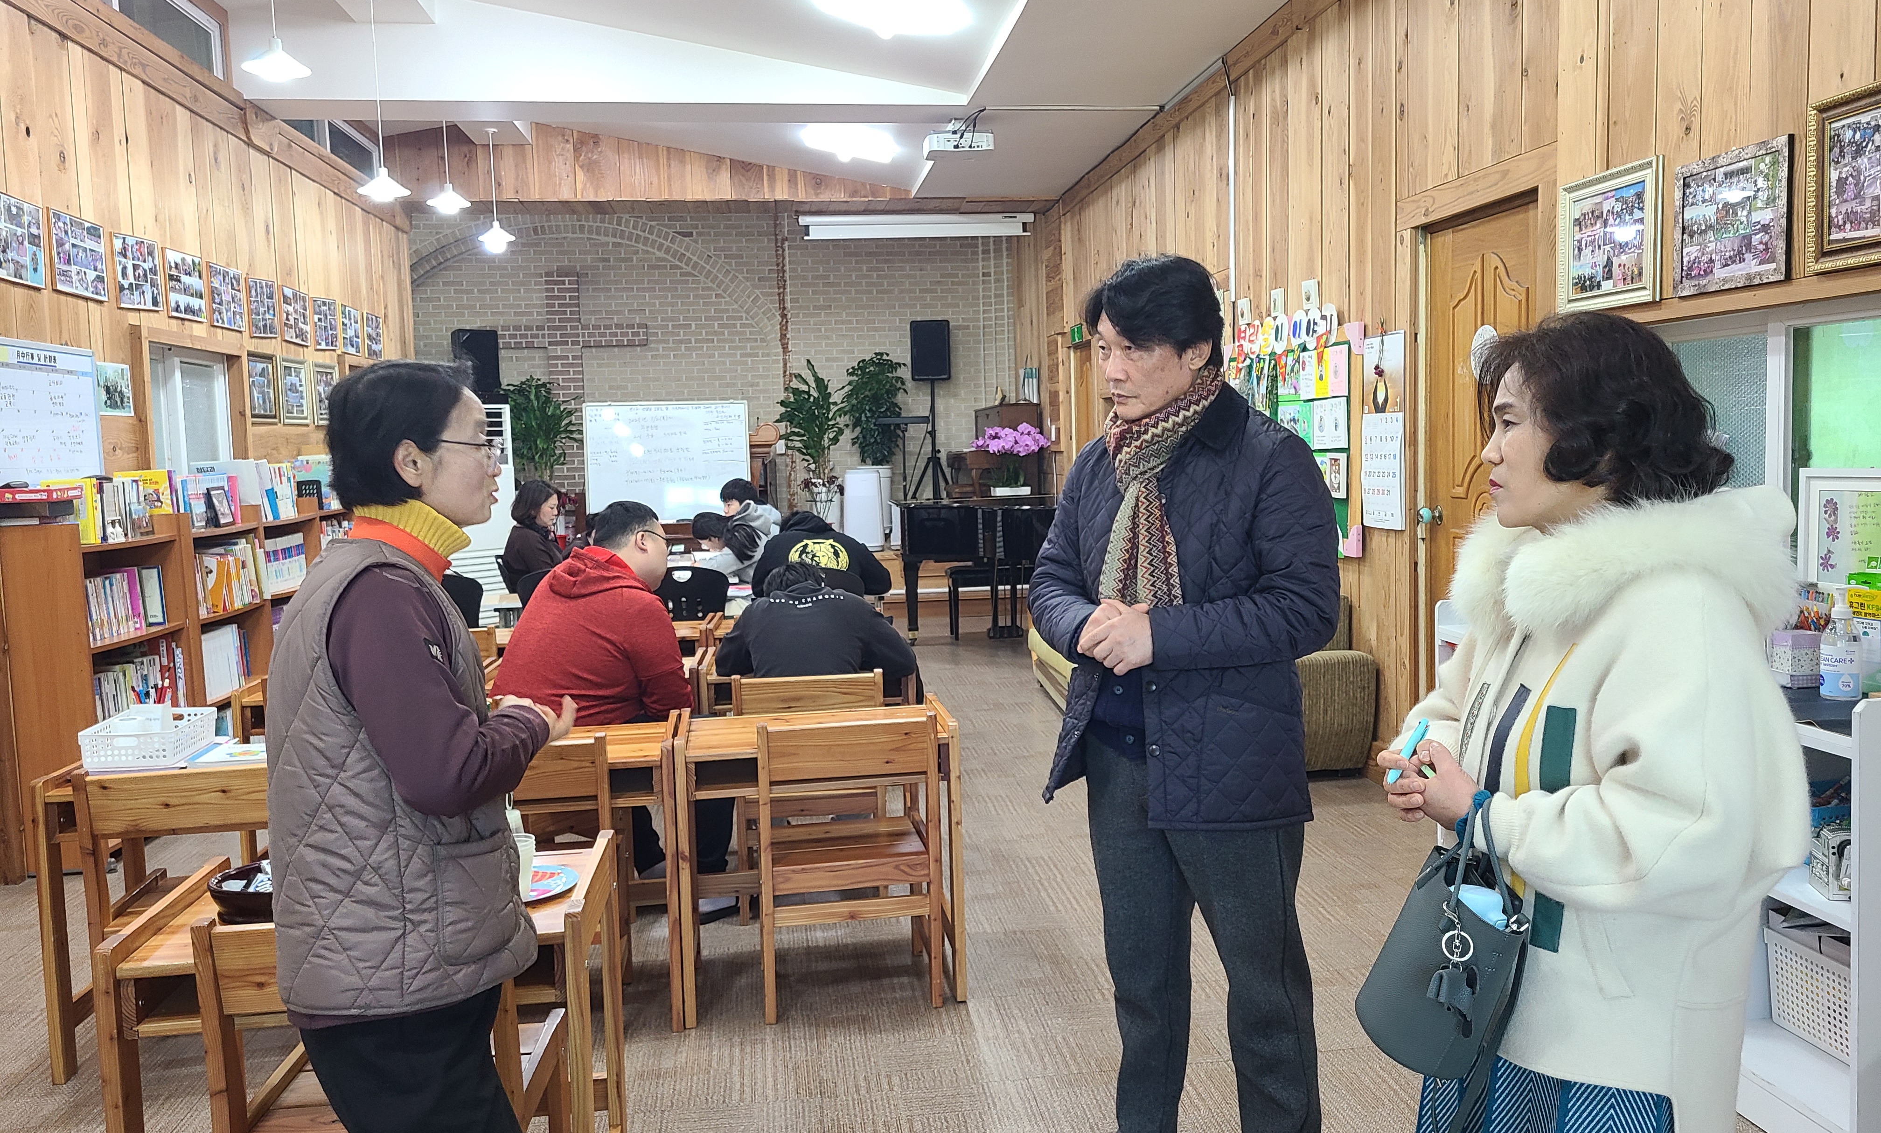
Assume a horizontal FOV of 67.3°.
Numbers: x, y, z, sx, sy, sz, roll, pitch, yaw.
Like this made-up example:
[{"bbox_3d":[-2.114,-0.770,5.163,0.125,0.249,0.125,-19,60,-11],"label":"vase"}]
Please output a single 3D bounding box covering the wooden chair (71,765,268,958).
[{"bbox_3d":[-1.726,0.805,3.374,0.450,0.755,0.430,-3,5,-13],"label":"wooden chair"}]

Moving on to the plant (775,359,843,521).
[{"bbox_3d":[-1.150,-0.965,12.518,0.620,1.712,0.600,-2,5,-7],"label":"plant"}]

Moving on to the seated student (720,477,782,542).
[{"bbox_3d":[-1.277,0.073,9.050,0.680,1.264,0.480,-2,5,-5],"label":"seated student"}]

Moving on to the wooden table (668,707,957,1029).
[{"bbox_3d":[-0.335,0.772,3.832,0.725,0.745,0.480,-2,5,-9],"label":"wooden table"}]

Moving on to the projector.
[{"bbox_3d":[0.116,-2.573,8.674,0.390,0.115,0.300,-2,5,-7],"label":"projector"}]

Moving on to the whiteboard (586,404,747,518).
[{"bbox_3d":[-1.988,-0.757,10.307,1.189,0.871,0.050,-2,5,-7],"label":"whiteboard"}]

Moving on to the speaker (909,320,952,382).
[{"bbox_3d":[-0.104,-1.920,12.670,0.355,0.537,0.330,-2,5,-5],"label":"speaker"}]

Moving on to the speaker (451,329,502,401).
[{"bbox_3d":[-3.599,-1.579,10.969,0.325,0.530,0.280,-5,6,-37],"label":"speaker"}]

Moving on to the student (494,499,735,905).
[{"bbox_3d":[-1.048,0.442,4.558,0.620,1.310,0.780,3,7,41],"label":"student"}]

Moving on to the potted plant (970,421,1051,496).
[{"bbox_3d":[0.560,-0.865,11.326,0.620,0.611,0.420,-2,5,-7],"label":"potted plant"}]

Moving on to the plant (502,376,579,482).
[{"bbox_3d":[-3.453,-0.832,12.238,0.700,1.620,0.660,-2,5,-7],"label":"plant"}]

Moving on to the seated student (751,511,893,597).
[{"bbox_3d":[-0.597,0.278,7.231,0.680,1.140,0.750,-2,5,-7],"label":"seated student"}]

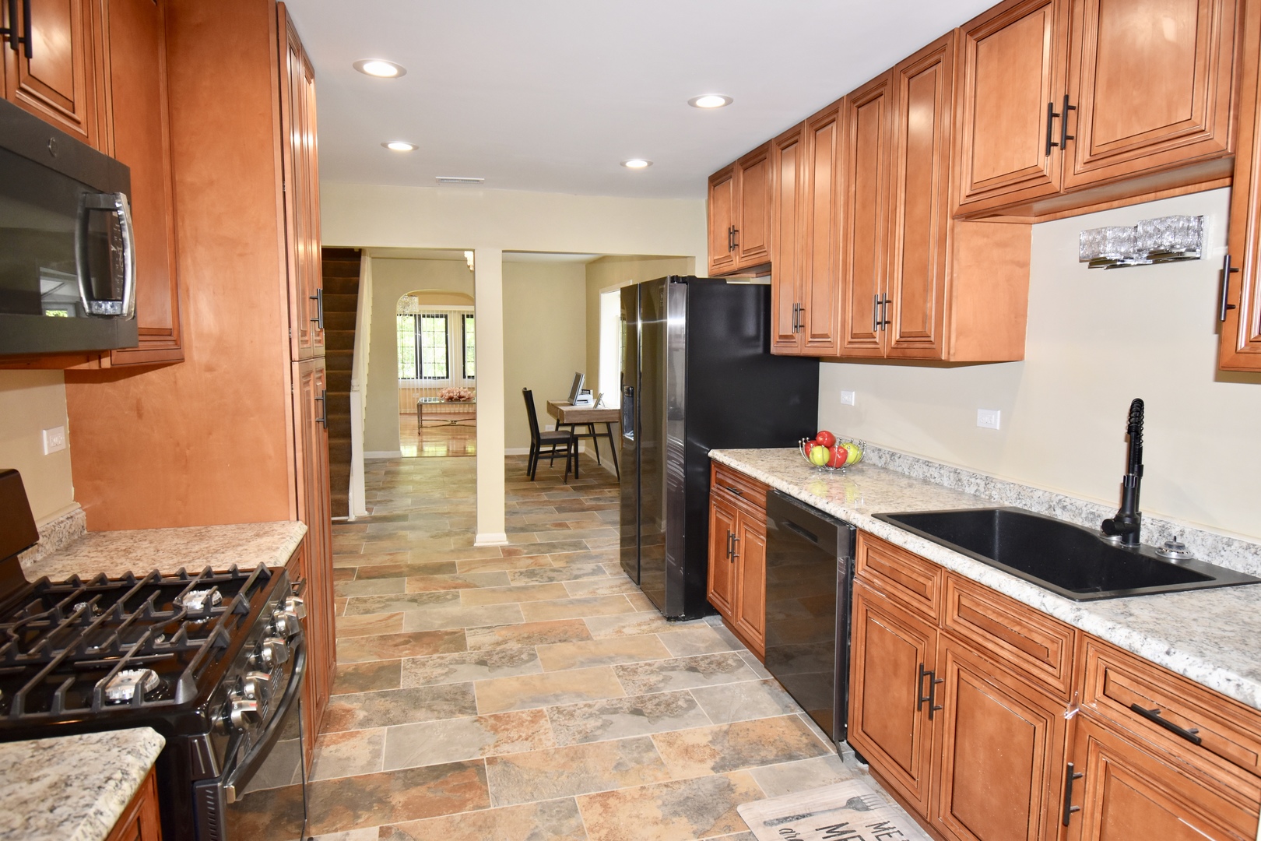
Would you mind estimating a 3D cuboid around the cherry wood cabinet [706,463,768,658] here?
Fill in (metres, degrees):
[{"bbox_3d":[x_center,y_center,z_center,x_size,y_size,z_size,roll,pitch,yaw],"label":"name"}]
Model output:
[{"bbox_3d":[0.795,0.668,3.613,0.604,0.868,0.695,-2,6,-15],"label":"cherry wood cabinet"}]

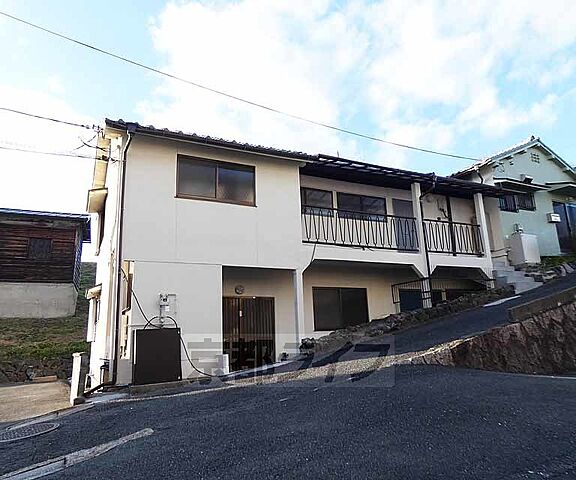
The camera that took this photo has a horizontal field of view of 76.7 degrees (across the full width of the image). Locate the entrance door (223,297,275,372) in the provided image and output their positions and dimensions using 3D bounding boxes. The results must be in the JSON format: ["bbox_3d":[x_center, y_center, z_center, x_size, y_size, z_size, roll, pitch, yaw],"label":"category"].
[{"bbox_3d":[-1.090,2.279,8.741,1.660,1.803,0.120,3,-12,-22],"label":"entrance door"}]

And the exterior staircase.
[{"bbox_3d":[7.680,1.295,12.753,1.550,1.240,1.450,4,-12,-27],"label":"exterior staircase"}]

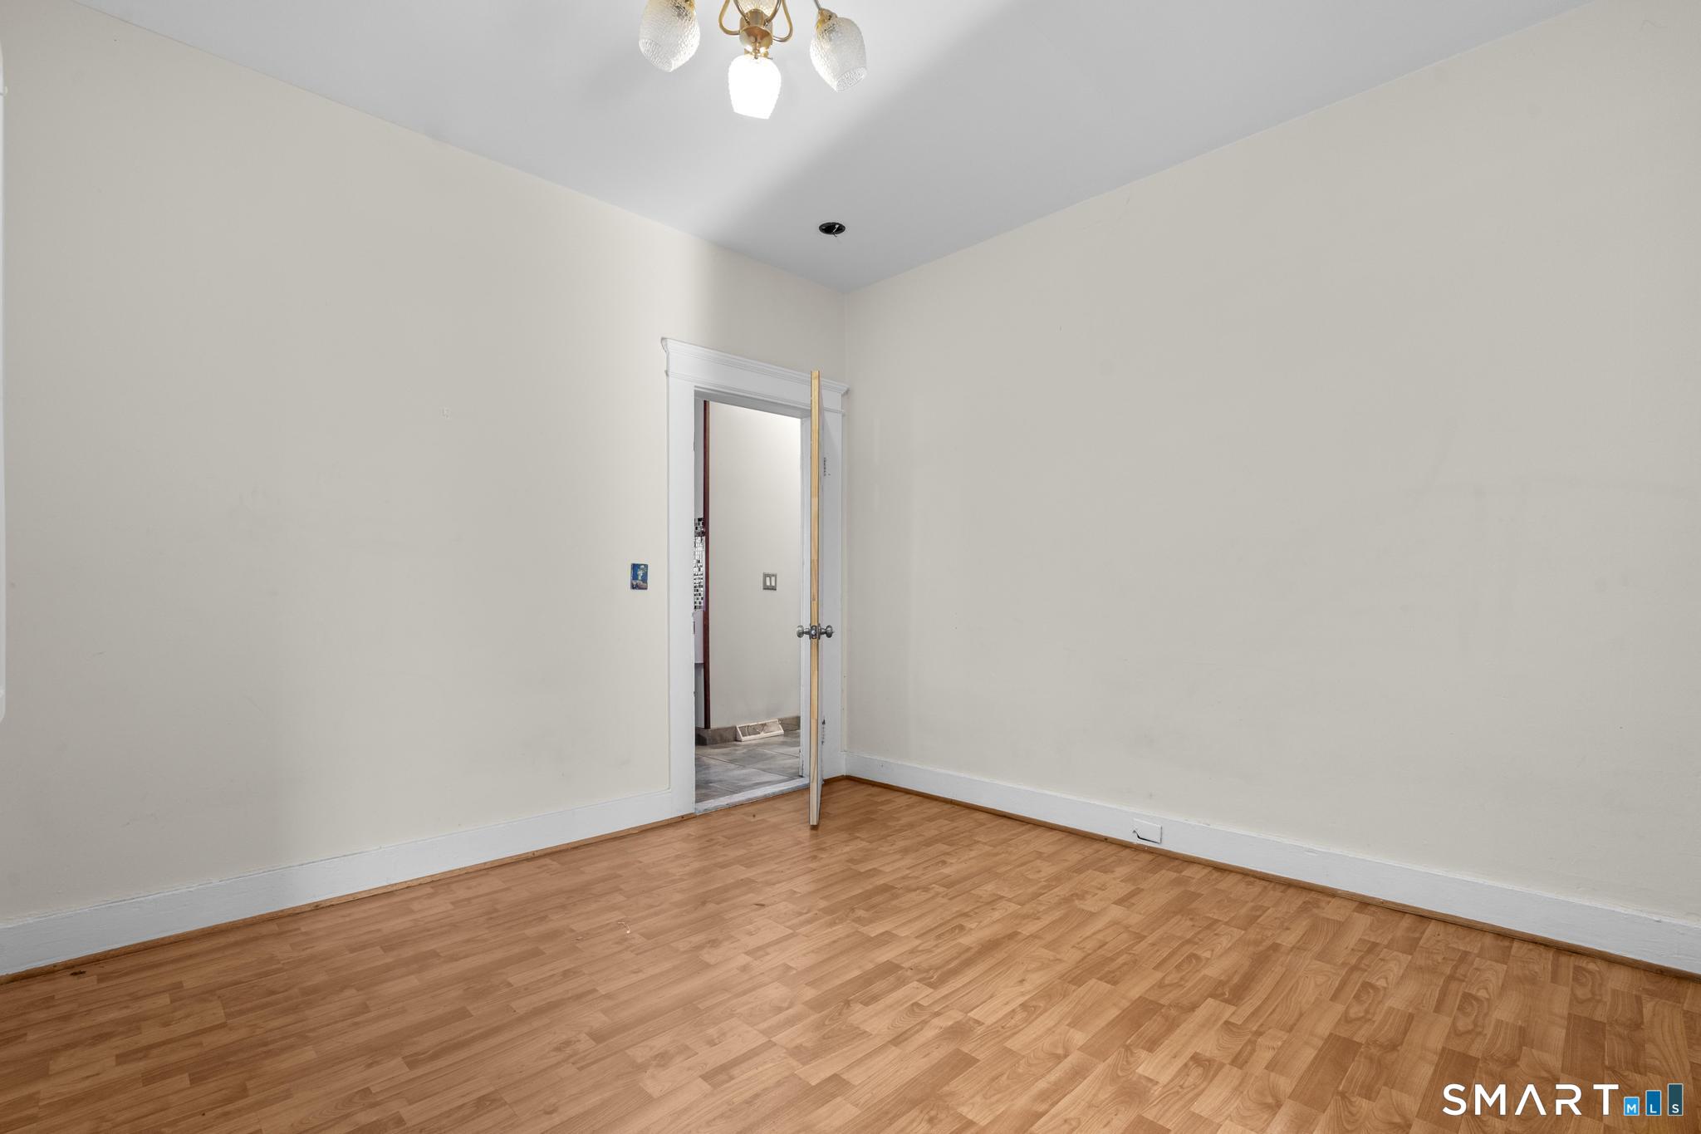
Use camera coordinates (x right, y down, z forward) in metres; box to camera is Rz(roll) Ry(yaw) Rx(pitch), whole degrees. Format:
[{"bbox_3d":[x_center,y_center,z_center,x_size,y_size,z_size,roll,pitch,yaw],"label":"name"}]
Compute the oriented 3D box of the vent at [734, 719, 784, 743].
[{"bbox_3d":[-0.635,1.159,5.360,0.067,0.104,0.377,-2,-2,45],"label":"vent"}]

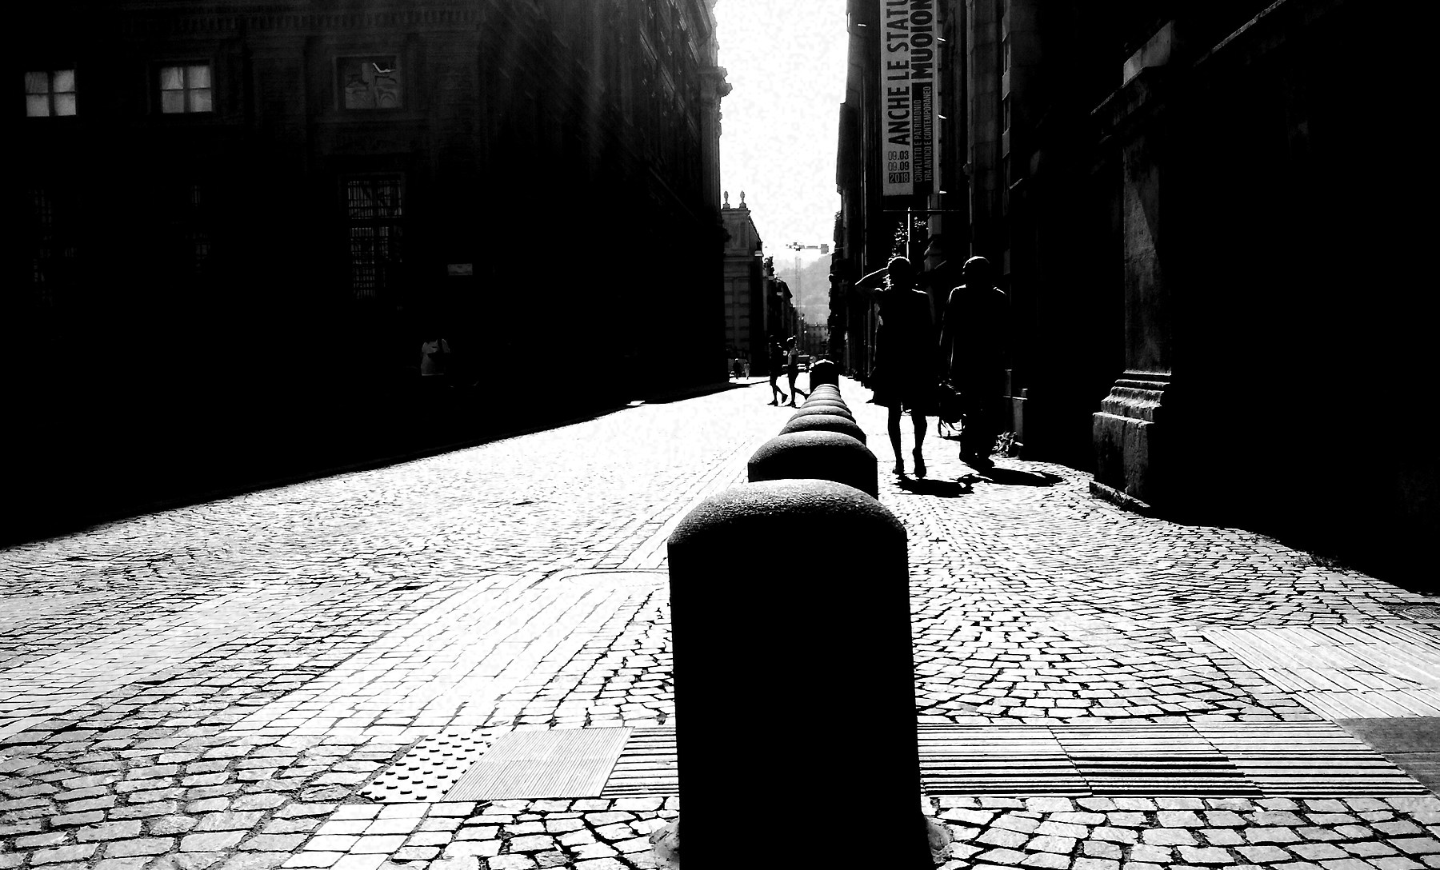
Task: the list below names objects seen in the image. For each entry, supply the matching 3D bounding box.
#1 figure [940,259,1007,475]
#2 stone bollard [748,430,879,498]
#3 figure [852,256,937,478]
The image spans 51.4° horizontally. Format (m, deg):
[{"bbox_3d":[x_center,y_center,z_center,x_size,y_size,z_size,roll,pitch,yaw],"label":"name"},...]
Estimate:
[{"bbox_3d":[2.020,-0.572,11.900,0.540,1.690,0.420,-1,2,4],"label":"figure"},{"bbox_3d":[0.296,0.289,4.660,0.410,0.605,0.410,-1,2,4],"label":"stone bollard"},{"bbox_3d":[1.322,-0.512,11.300,0.590,1.670,0.430,-1,2,4],"label":"figure"}]

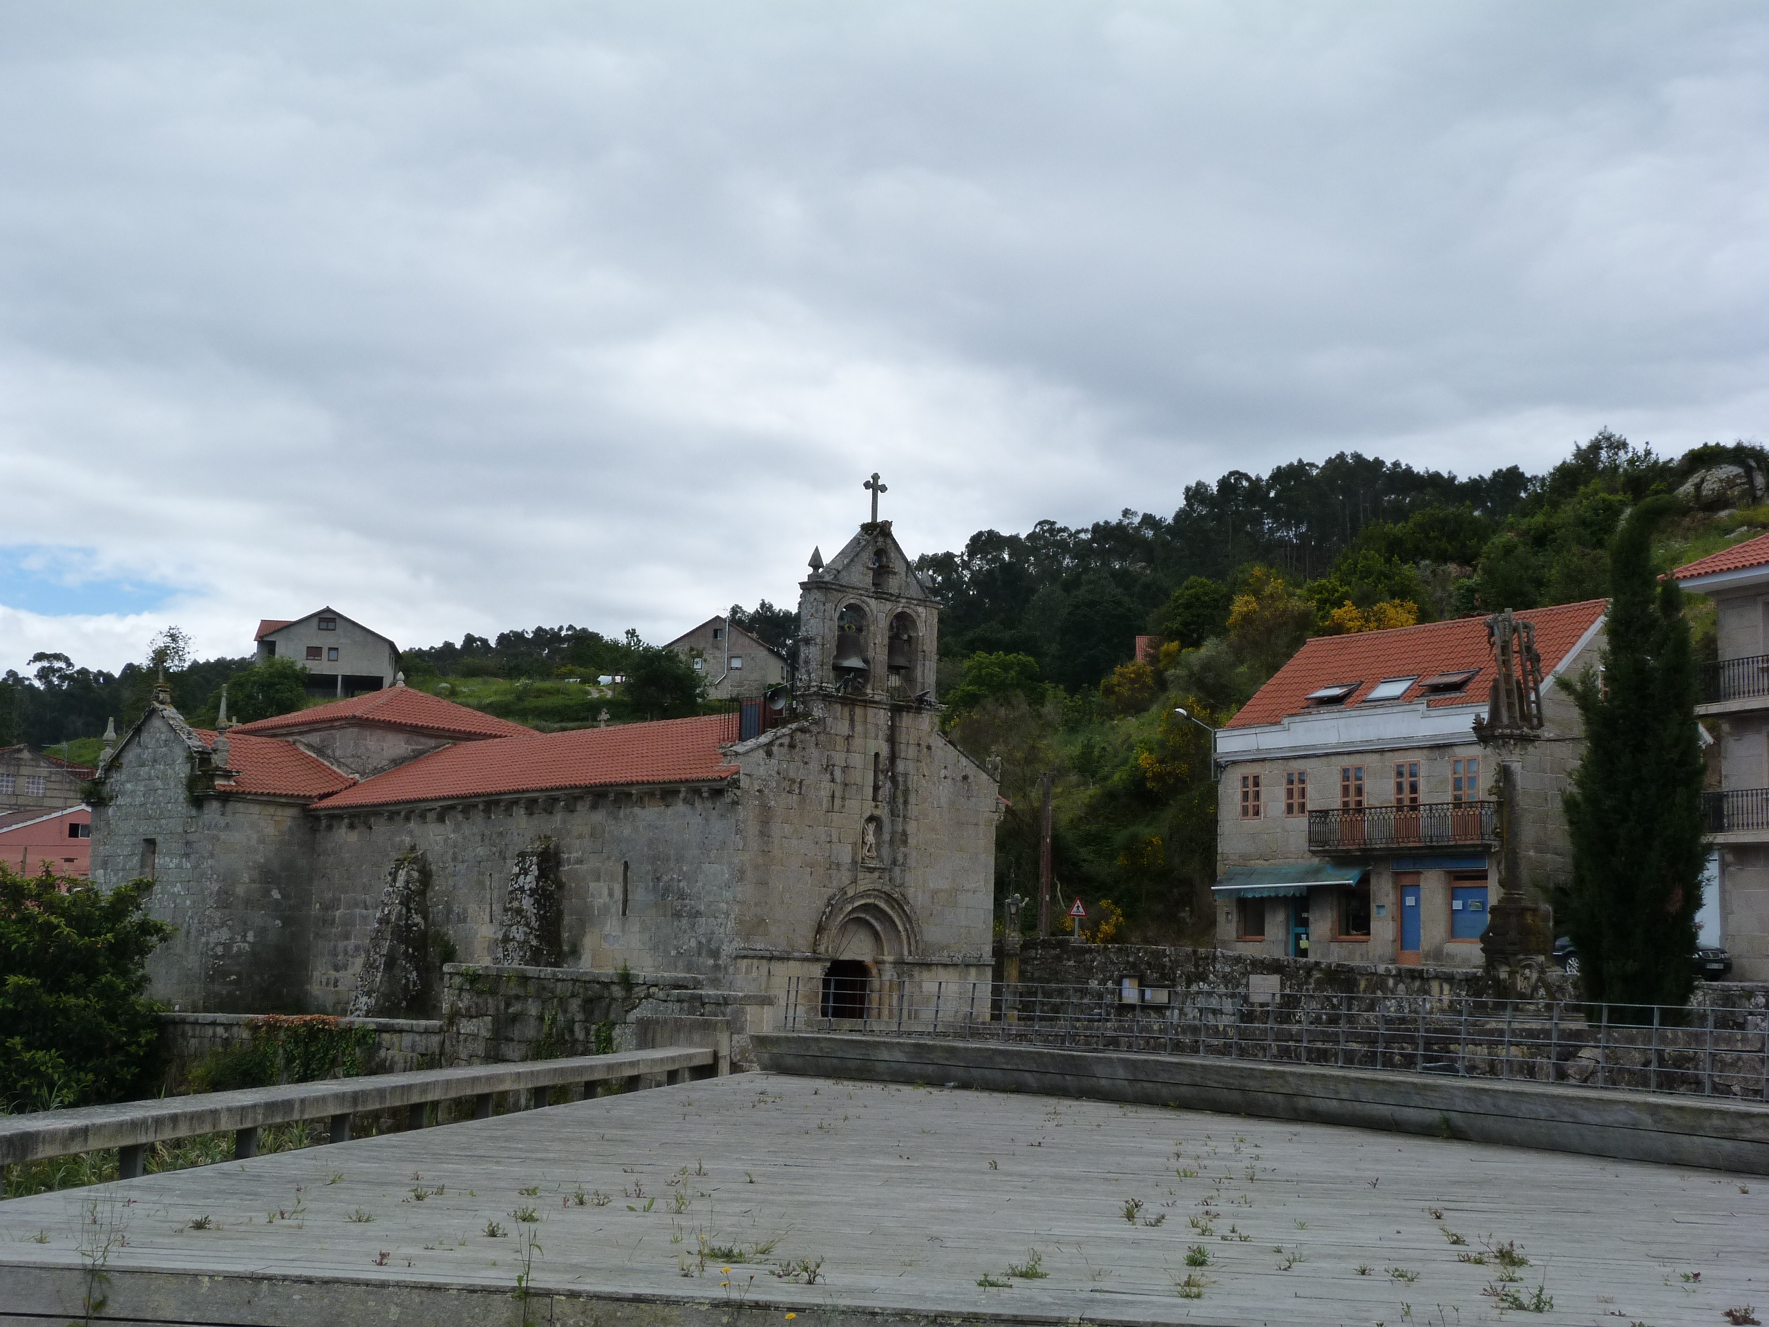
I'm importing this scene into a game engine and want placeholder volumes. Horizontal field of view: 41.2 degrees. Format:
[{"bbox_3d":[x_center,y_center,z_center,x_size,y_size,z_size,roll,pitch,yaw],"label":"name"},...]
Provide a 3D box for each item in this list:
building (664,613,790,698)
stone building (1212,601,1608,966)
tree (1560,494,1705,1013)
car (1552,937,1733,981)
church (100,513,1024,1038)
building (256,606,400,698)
[{"bbox_3d":[-14.235,0.406,218.925,10.200,8.100,11.000,1,-8,8],"label":"building"},{"bbox_3d":[16.306,3.728,68.132,8.179,10.046,11.927,6,-9,-32],"label":"stone building"},{"bbox_3d":[12.649,1.701,39.569,2.450,8.782,2.450,-1,-8,18],"label":"tree"},{"bbox_3d":[18.689,7.003,58.092,1.780,1.430,4.700,6,-9,-30],"label":"car"},{"bbox_3d":[-11.072,4.161,71.985,30.600,13.700,16.900,-6,-10,44],"label":"church"},{"bbox_3d":[-47.577,0.120,202.951,11.600,8.500,11.000,3,-8,-8],"label":"building"}]

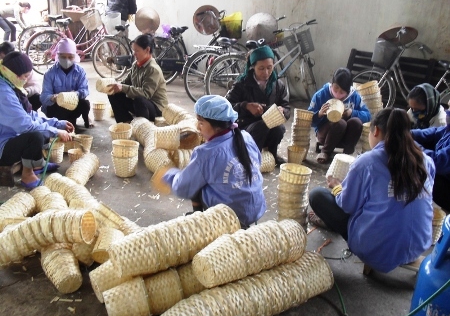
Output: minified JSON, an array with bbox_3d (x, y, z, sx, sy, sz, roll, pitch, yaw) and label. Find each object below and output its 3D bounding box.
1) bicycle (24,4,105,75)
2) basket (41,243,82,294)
[{"bbox_3d":[-2.171,-1.654,6.708,1.650,1.030,0.550,6,20,6],"label":"bicycle"},{"bbox_3d":[-0.762,0.528,2.164,0.175,0.175,0.210,-18,38,-25],"label":"basket"}]

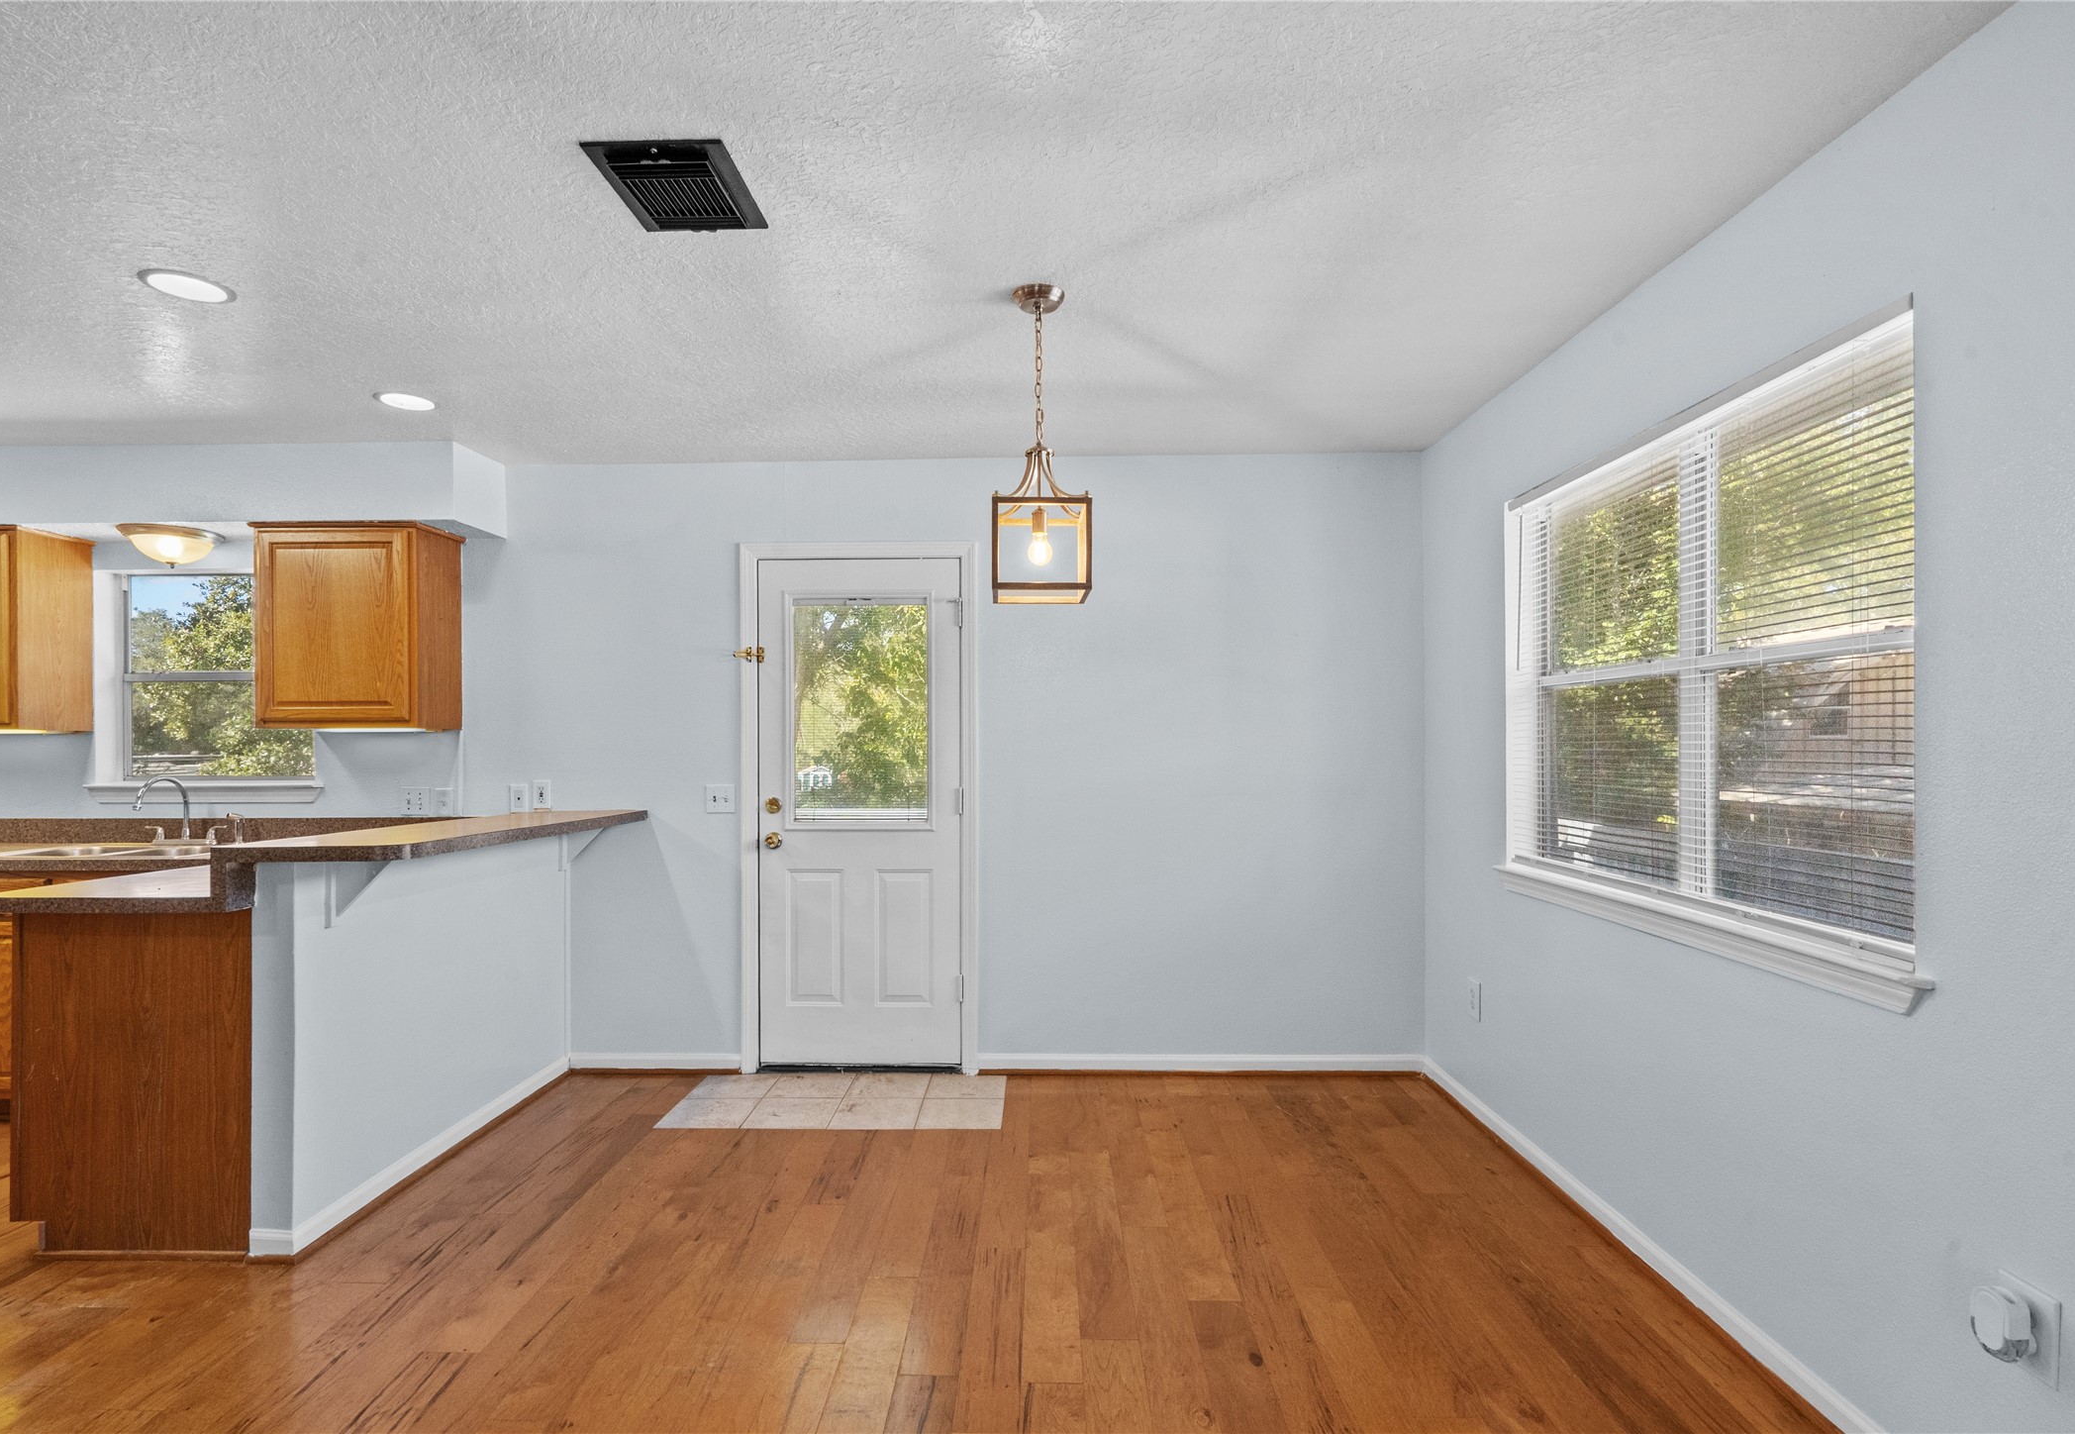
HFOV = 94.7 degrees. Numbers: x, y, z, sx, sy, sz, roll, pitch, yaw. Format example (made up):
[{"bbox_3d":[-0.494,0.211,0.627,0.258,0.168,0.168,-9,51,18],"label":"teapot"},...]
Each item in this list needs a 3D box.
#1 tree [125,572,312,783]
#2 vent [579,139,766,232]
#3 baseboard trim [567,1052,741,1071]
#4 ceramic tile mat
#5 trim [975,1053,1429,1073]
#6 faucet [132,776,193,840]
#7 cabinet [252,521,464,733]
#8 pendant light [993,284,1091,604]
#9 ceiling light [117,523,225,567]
[{"bbox_3d":[-7.927,-0.252,10.048,3.600,4.200,3.400,0,-1,1],"label":"tree"},{"bbox_3d":[-0.711,-1.058,1.907,0.267,0.018,0.308,0,-1,1],"label":"vent"},{"bbox_3d":[-1.528,1.374,3.794,0.701,0.070,0.016,0,-1,1],"label":"baseboard trim"},{"bbox_3d":[-0.716,1.413,3.527,1.195,0.012,0.500,0,-1,1],"label":"ceramic tile mat"},{"bbox_3d":[0.654,1.359,3.756,1.774,0.068,0.016,0,-1,1],"label":"trim"},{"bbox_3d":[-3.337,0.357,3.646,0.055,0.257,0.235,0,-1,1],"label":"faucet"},{"bbox_3d":[-2.618,-0.330,3.706,0.610,0.762,0.295,0,-1,1],"label":"cabinet"},{"bbox_3d":[0.007,-0.680,2.404,0.238,0.761,0.238,0,-1,-1],"label":"pendant light"},{"bbox_3d":[-3.358,-0.646,3.703,0.300,0.140,0.300,0,-1,1],"label":"ceiling light"}]

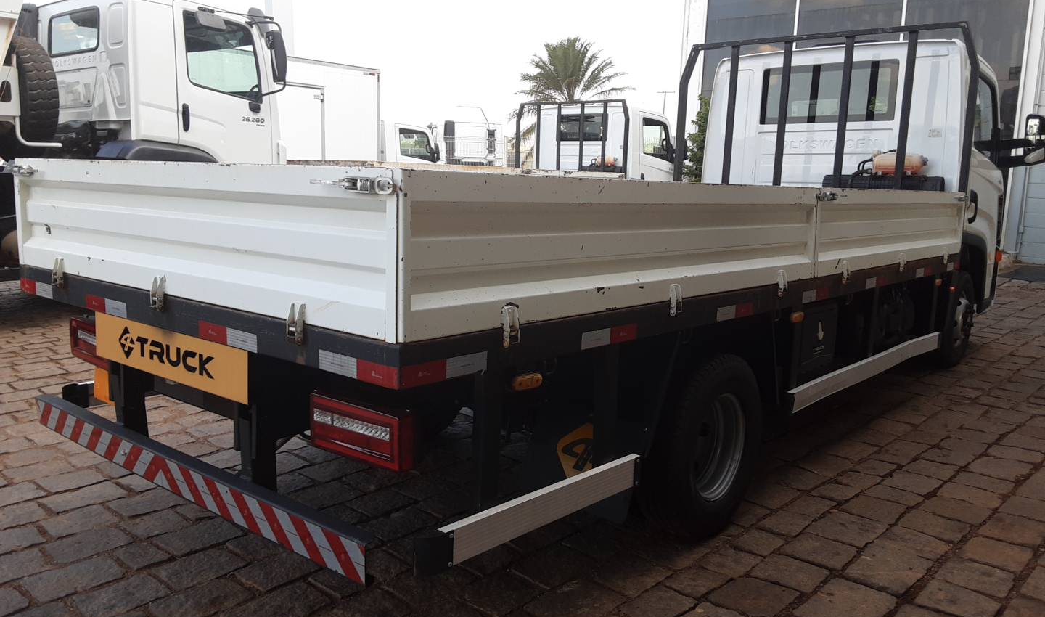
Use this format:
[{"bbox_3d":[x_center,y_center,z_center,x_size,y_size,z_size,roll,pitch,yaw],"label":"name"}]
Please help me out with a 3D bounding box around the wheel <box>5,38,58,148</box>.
[{"bbox_3d":[-4.392,-1.824,7.348,1.045,1.045,0.290,8,11,37],"label":"wheel"}]

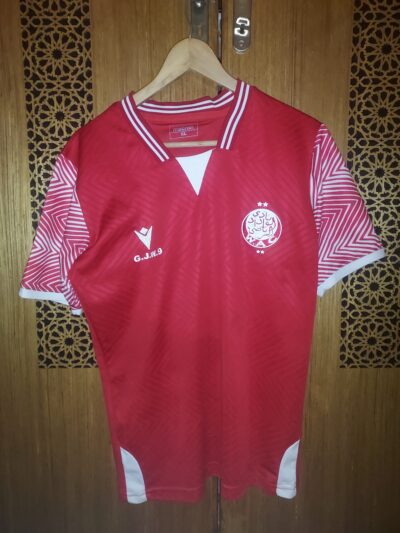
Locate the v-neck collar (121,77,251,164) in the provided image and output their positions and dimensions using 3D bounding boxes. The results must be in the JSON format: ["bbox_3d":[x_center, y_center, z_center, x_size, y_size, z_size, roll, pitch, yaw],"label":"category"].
[{"bbox_3d":[-0.026,-0.262,0.662,0.230,0.135,0.100,0,6,5],"label":"v-neck collar"}]

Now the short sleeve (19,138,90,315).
[{"bbox_3d":[-0.276,-0.076,0.701,0.122,0.315,0.085,0,6,5],"label":"short sleeve"}]

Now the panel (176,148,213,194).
[{"bbox_3d":[-0.010,-0.166,0.644,0.061,0.078,0.012,0,6,5],"label":"panel"}]

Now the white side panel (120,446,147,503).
[{"bbox_3d":[-0.130,0.408,0.725,0.045,0.099,0.025,0,6,5],"label":"white side panel"}]

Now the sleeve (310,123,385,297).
[{"bbox_3d":[0.262,-0.101,0.658,0.122,0.300,0.085,0,6,5],"label":"sleeve"}]

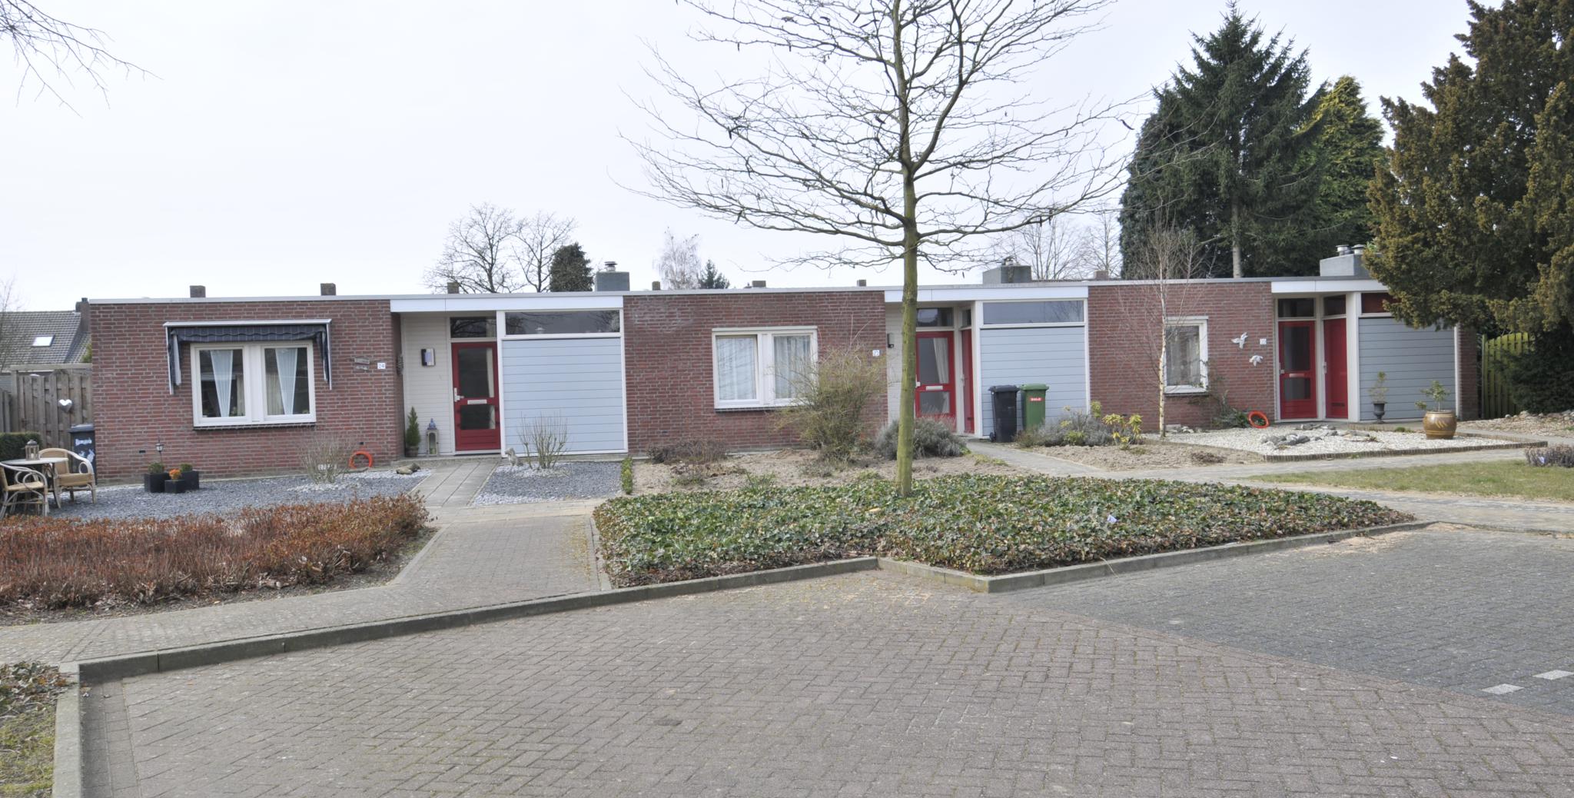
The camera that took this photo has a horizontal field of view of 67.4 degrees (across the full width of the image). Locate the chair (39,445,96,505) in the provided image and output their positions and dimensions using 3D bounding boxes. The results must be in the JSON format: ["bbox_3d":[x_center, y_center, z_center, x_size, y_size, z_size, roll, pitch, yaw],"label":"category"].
[{"bbox_3d":[-10.543,1.143,17.250,0.610,0.837,0.590,-1,1,29],"label":"chair"}]

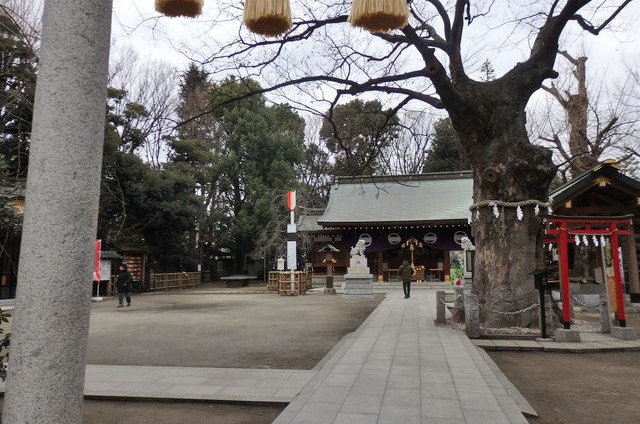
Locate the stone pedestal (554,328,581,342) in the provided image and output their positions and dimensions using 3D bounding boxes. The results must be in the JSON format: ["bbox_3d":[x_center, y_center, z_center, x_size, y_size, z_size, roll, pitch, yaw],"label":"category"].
[{"bbox_3d":[4.980,2.464,9.283,0.350,0.240,0.340,1,-6,-9],"label":"stone pedestal"}]

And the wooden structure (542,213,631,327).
[{"bbox_3d":[5.604,1.221,9.535,1.780,2.280,0.240,1,-6,-9],"label":"wooden structure"}]

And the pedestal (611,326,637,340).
[{"bbox_3d":[6.241,2.483,9.506,0.350,0.240,0.340,1,-6,-9],"label":"pedestal"}]

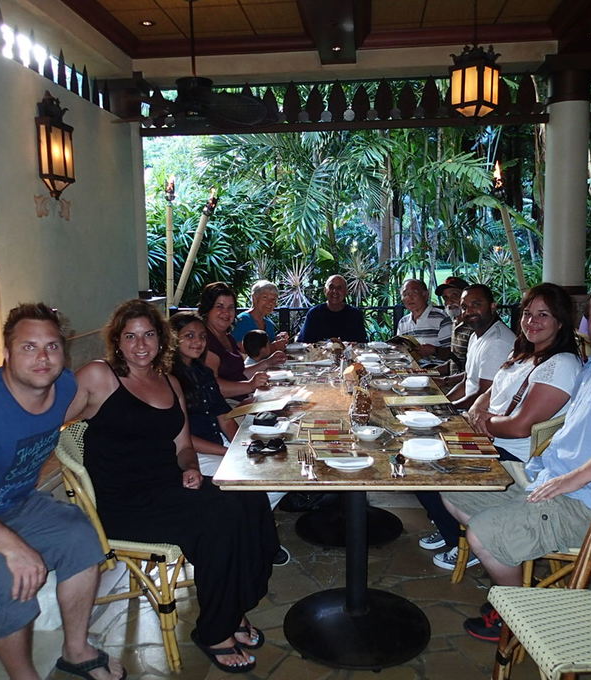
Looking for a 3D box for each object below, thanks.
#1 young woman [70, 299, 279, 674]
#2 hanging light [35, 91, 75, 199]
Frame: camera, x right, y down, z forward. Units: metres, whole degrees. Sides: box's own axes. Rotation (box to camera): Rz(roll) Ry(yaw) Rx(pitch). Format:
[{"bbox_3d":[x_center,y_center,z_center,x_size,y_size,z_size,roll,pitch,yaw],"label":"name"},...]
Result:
[{"bbox_3d":[-0.409,0.493,2.388,0.700,1.290,0.500,4,9,33],"label":"young woman"},{"bbox_3d":[-1.384,-1.117,3.762,0.170,0.580,0.260,0,7,6],"label":"hanging light"}]

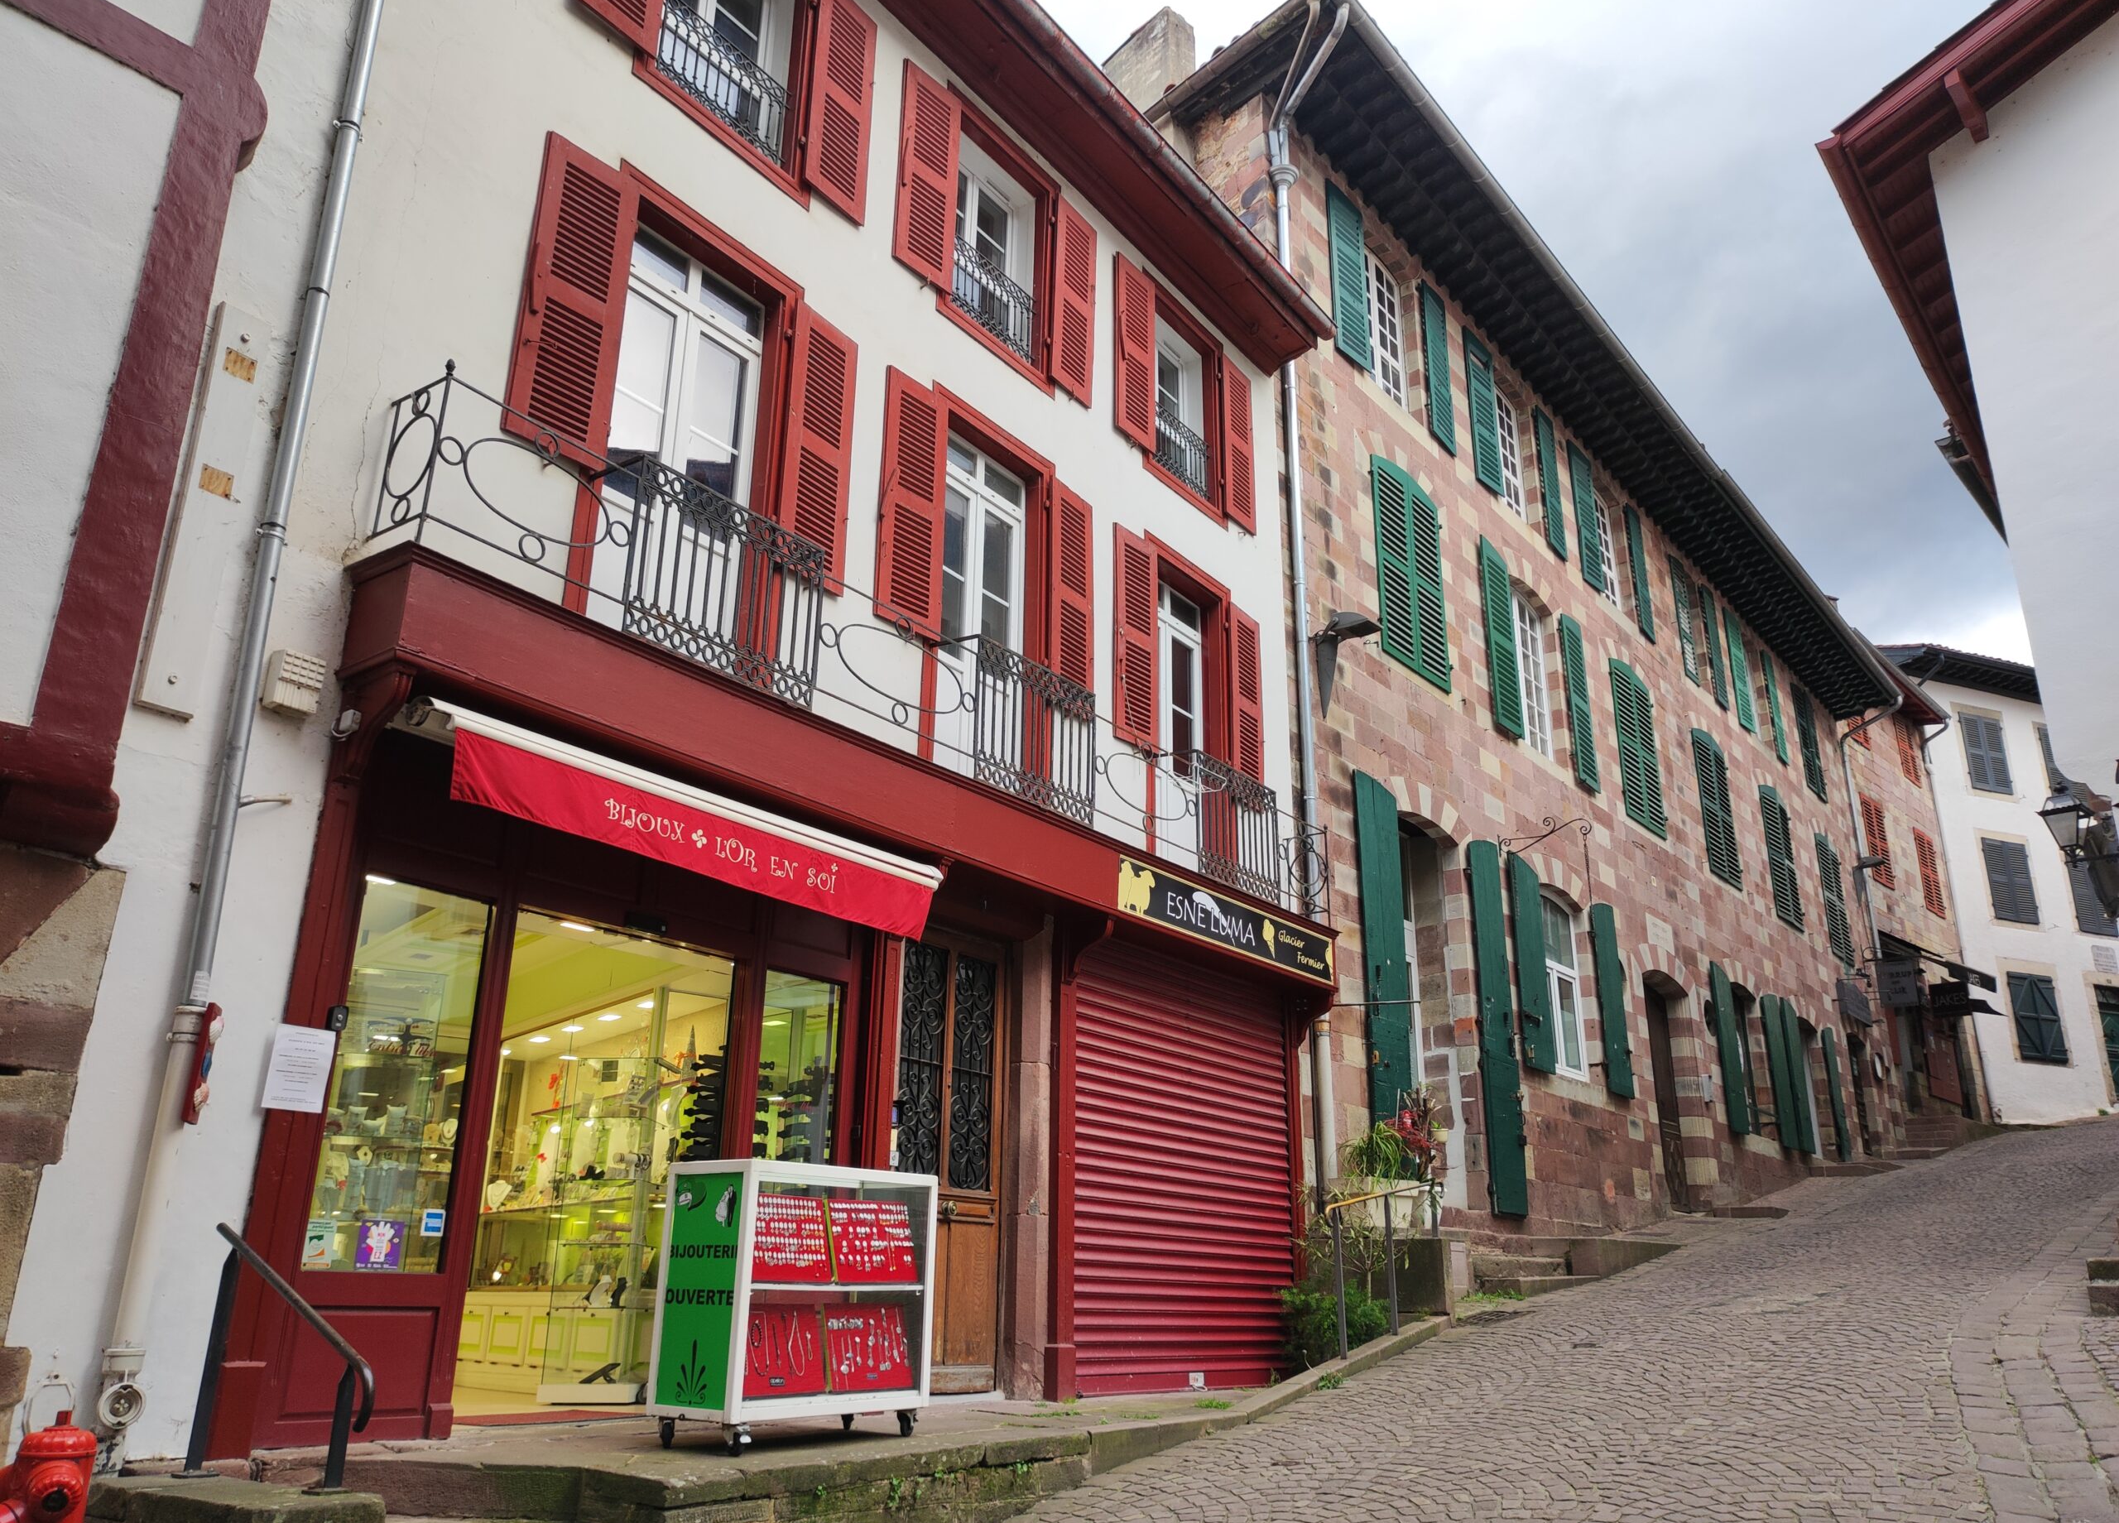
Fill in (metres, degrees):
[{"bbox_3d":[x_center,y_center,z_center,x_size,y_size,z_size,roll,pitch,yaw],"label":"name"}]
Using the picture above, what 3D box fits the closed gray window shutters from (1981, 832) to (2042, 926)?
[{"bbox_3d":[21.548,2.722,34.632,1.350,1.898,0.100,8,-21,-20],"label":"closed gray window shutters"}]

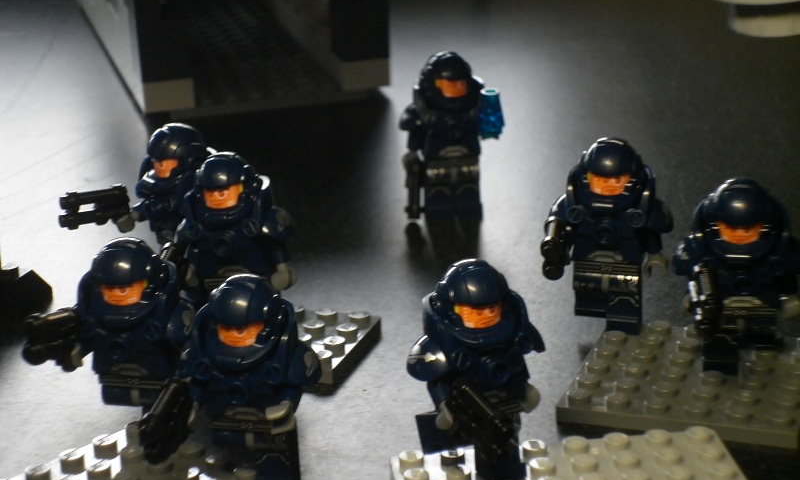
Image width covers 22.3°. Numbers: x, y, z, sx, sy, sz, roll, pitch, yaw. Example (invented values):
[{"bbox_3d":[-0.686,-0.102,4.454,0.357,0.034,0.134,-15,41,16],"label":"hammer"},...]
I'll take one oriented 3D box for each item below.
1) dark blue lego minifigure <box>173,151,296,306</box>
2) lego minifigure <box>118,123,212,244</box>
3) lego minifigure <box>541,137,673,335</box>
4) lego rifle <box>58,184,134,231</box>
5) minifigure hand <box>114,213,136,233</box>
[{"bbox_3d":[-0.036,0.002,0.440,0.026,0.043,0.020,5,21,18],"label":"dark blue lego minifigure"},{"bbox_3d":[-0.051,-0.006,0.463,0.022,0.043,0.026,-17,25,-37],"label":"lego minifigure"},{"bbox_3d":[0.044,0.001,0.432,0.027,0.043,0.028,4,20,17],"label":"lego minifigure"},{"bbox_3d":[-0.071,-0.007,0.473,0.017,0.011,0.004,-10,21,-22],"label":"lego rifle"},{"bbox_3d":[-0.063,-0.004,0.464,0.005,0.005,0.004,-17,25,-37],"label":"minifigure hand"}]

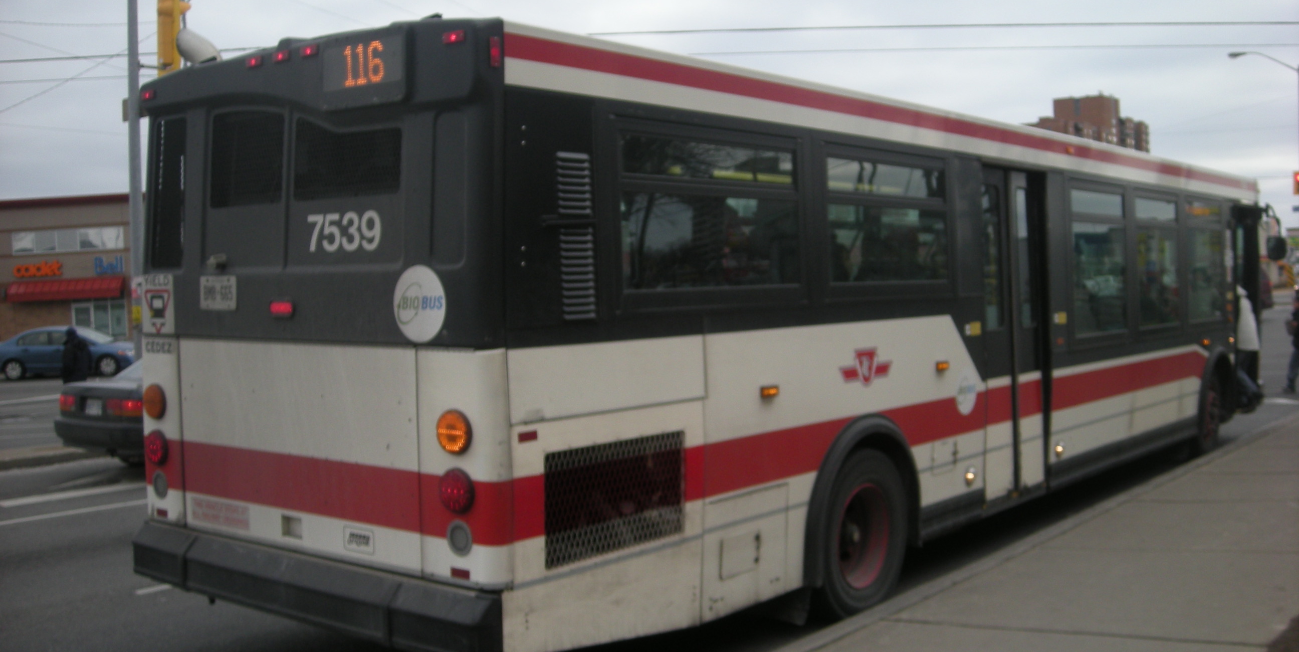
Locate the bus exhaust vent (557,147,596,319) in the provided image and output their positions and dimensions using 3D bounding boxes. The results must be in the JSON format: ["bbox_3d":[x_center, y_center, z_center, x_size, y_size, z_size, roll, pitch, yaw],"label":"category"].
[{"bbox_3d":[-0.298,-0.374,5.525,0.040,0.696,0.201,-2,1,38],"label":"bus exhaust vent"}]

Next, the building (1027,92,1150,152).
[{"bbox_3d":[135.970,-45.532,405.000,30.000,48.000,23.000,0,3,30],"label":"building"}]

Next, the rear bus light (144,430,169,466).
[{"bbox_3d":[-2.425,0.600,6.471,0.180,0.180,0.050,2,3,38],"label":"rear bus light"}]

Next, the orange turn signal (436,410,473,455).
[{"bbox_3d":[-0.786,0.429,5.240,0.180,0.180,0.050,2,3,37],"label":"orange turn signal"}]

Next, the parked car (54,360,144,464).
[{"bbox_3d":[-4.798,0.800,16.107,1.680,1.380,4.300,0,2,37],"label":"parked car"}]

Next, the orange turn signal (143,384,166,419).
[{"bbox_3d":[-2.480,0.379,6.533,0.180,0.180,0.050,2,3,37],"label":"orange turn signal"}]

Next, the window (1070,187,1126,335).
[{"bbox_3d":[3.629,-0.520,10.644,0.060,1.120,1.270,2,3,37],"label":"window"}]

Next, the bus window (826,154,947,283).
[{"bbox_3d":[1.432,-0.611,7.810,0.050,0.709,1.488,-2,1,38],"label":"bus window"}]

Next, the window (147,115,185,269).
[{"bbox_3d":[-2.354,-0.649,6.427,0.299,0.743,0.050,2,1,38],"label":"window"}]

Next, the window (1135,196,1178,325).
[{"bbox_3d":[4.583,-0.564,11.893,0.060,1.120,1.250,2,3,37],"label":"window"}]

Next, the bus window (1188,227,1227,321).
[{"bbox_3d":[5.593,-0.505,13.200,0.050,0.895,1.282,-2,1,38],"label":"bus window"}]

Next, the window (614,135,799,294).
[{"bbox_3d":[0.309,-0.532,6.293,0.060,0.710,1.470,2,3,37],"label":"window"}]

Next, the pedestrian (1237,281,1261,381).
[{"bbox_3d":[6.480,0.215,14.300,0.500,1.580,0.520,0,2,37],"label":"pedestrian"}]

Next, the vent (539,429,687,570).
[{"bbox_3d":[-0.140,0.744,5.775,0.050,0.475,0.970,2,3,38],"label":"vent"}]

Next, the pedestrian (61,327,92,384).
[{"bbox_3d":[-10.895,0.821,25.000,0.450,1.670,0.550,-1,2,12],"label":"pedestrian"}]

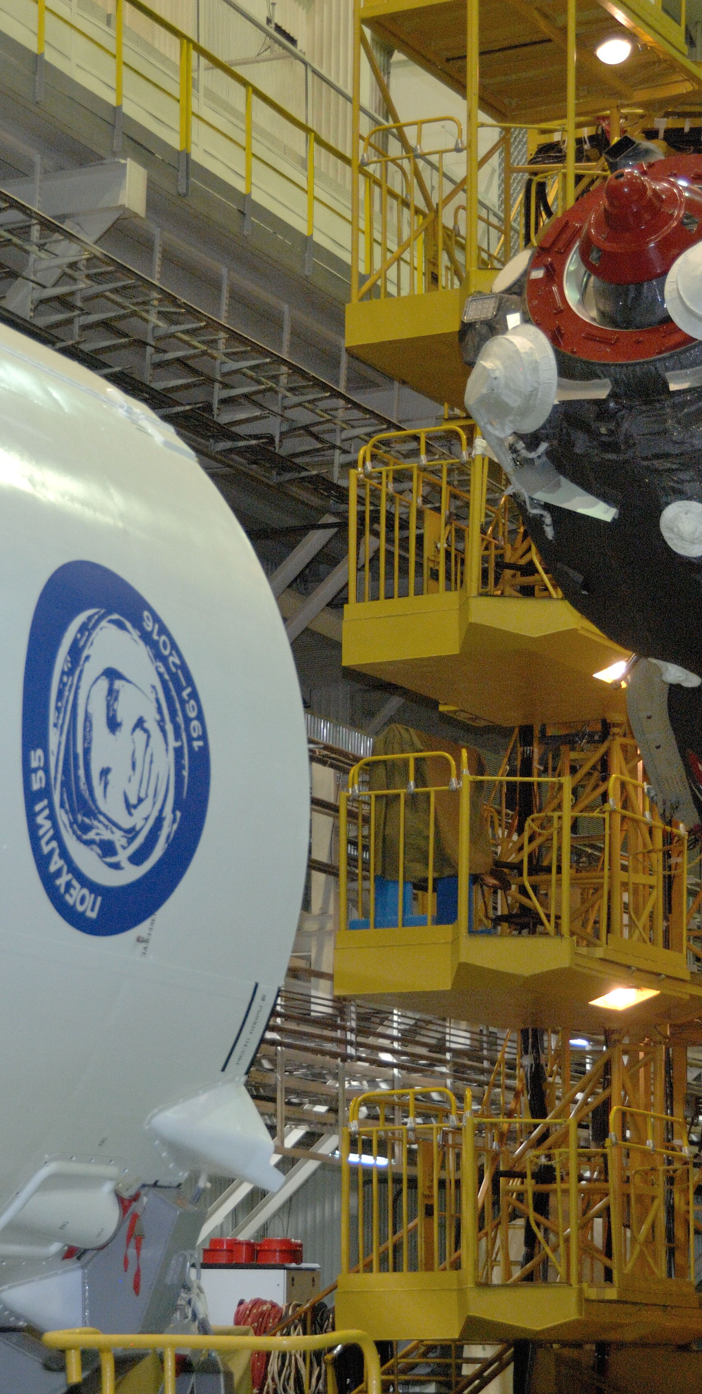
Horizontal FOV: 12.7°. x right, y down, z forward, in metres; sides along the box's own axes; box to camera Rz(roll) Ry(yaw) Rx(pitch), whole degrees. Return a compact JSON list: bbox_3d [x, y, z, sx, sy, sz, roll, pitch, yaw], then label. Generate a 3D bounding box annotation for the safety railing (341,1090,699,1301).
[{"bbox_3d":[1.210,3.350,20.900,1.420,1.250,2.400,-6,-14,32],"label":"safety railing"}]

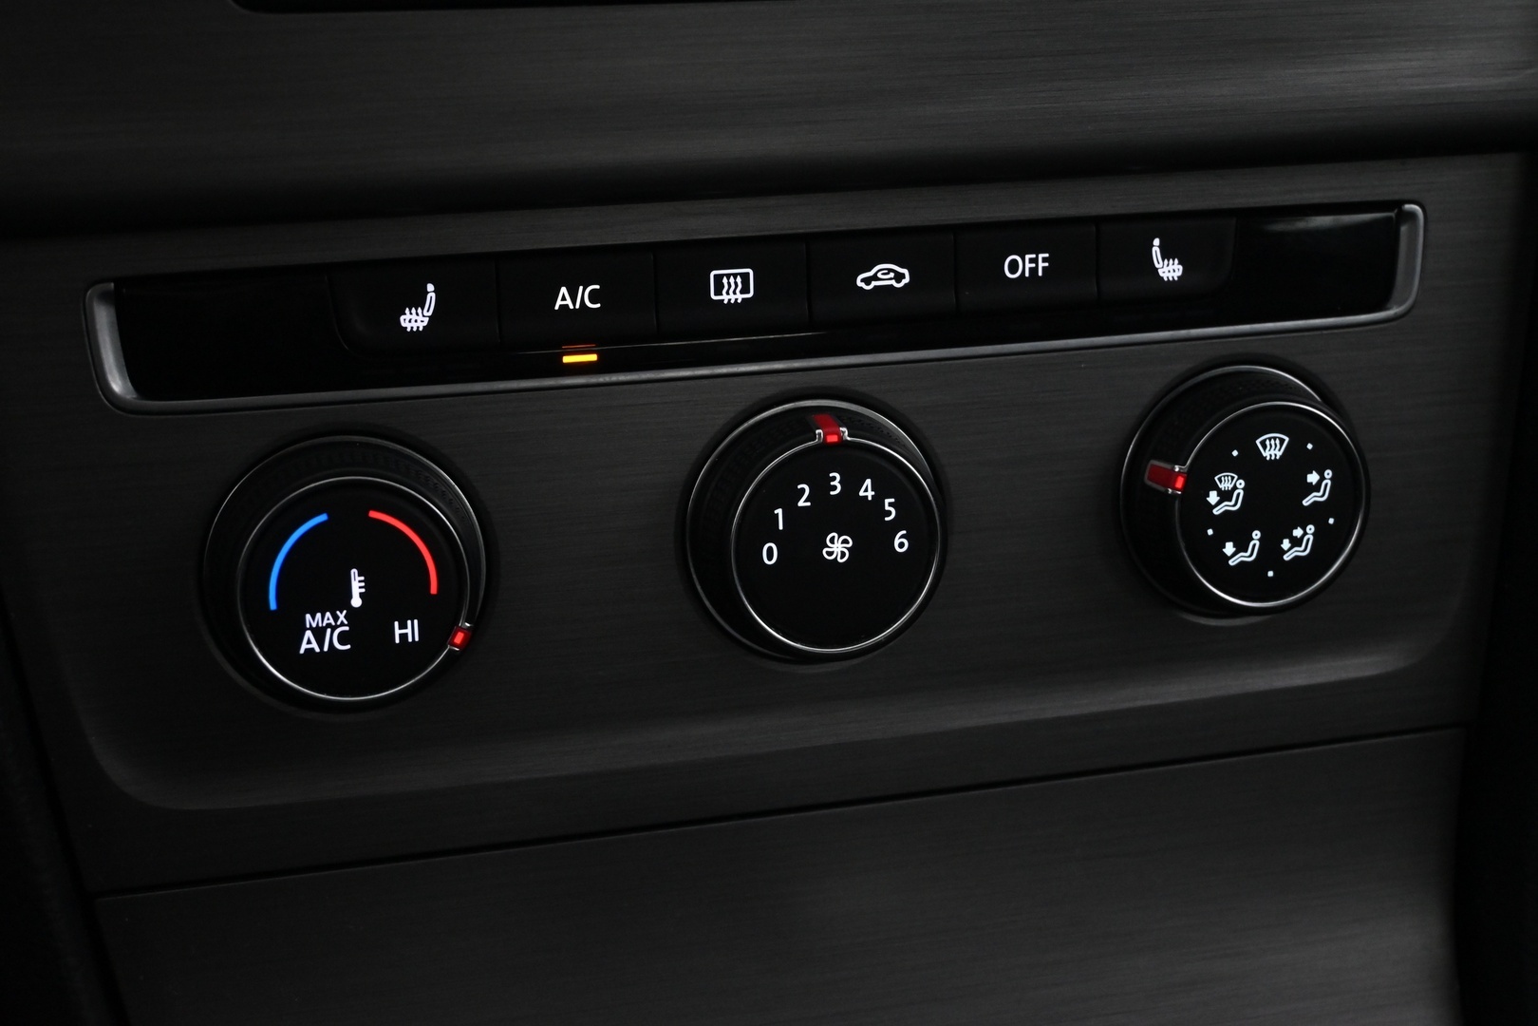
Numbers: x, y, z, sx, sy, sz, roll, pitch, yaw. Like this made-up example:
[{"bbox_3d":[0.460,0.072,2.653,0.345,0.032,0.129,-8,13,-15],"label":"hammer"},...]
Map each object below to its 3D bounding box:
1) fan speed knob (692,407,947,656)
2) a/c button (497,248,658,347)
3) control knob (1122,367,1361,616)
[{"bbox_3d":[0.009,0.004,0.325,0.040,0.040,0.013,-5,11,-14],"label":"fan speed knob"},{"bbox_3d":[-0.028,-0.031,0.317,0.023,0.013,0.005,-5,11,-14],"label":"a/c button"},{"bbox_3d":[0.076,-0.002,0.342,0.040,0.040,0.013,-5,11,-14],"label":"control knob"}]

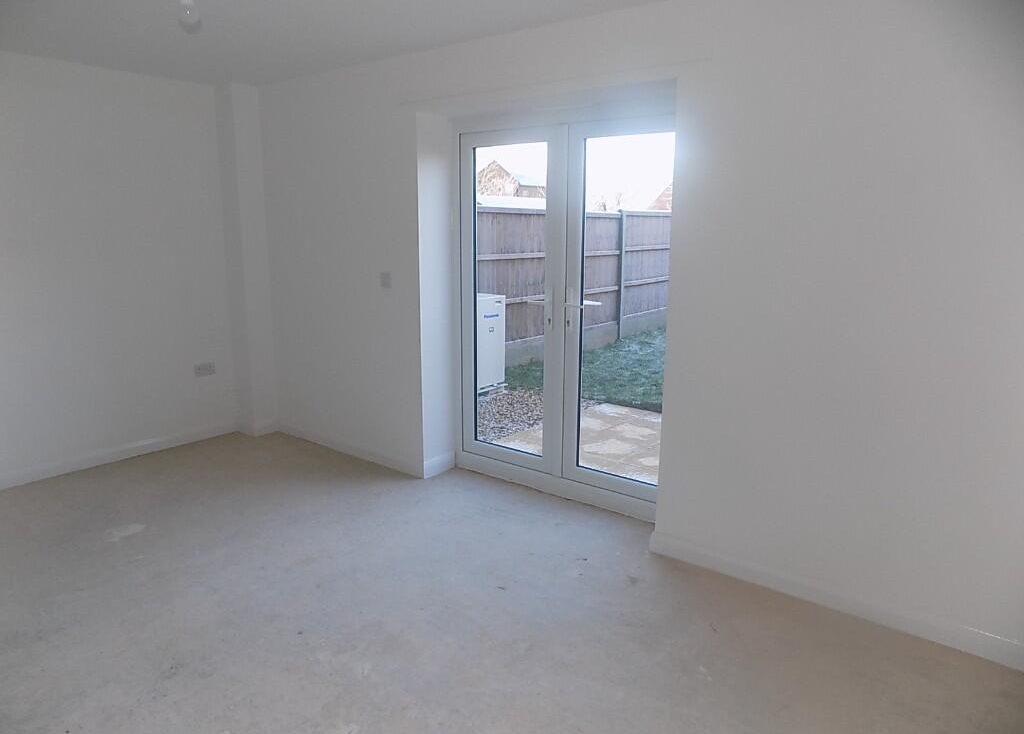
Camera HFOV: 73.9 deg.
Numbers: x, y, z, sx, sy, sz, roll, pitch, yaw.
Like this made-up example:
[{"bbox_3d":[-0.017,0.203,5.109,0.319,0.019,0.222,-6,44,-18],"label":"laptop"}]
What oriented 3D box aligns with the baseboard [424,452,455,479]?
[{"bbox_3d":[-0.440,0.595,4.132,0.020,0.098,0.276,9,15,37],"label":"baseboard"}]

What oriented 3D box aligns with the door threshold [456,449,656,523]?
[{"bbox_3d":[0.264,0.657,3.810,1.498,0.115,0.073,9,15,37],"label":"door threshold"}]

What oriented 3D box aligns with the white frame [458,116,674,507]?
[{"bbox_3d":[0.285,-0.302,3.592,1.409,1.852,0.075,9,15,37],"label":"white frame"}]

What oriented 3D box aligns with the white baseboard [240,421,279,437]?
[{"bbox_3d":[-1.847,0.421,4.921,0.241,0.098,0.182,9,15,37],"label":"white baseboard"}]

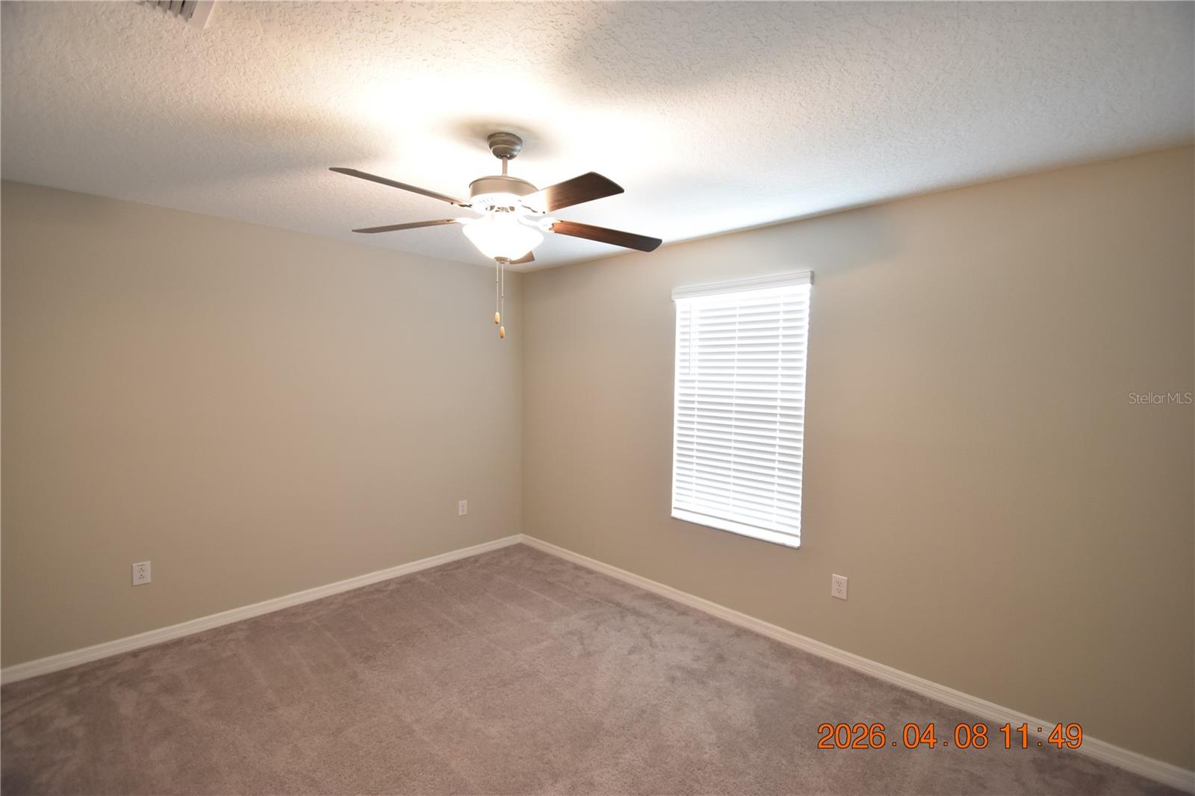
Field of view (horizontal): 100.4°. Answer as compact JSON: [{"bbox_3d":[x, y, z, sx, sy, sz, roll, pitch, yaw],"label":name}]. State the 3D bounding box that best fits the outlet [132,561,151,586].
[{"bbox_3d":[-2.520,0.971,2.754,0.007,0.117,0.072,4,4,43],"label":"outlet"}]

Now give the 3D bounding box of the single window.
[{"bbox_3d":[0.845,0.062,3.097,0.911,1.555,0.070,4,4,43],"label":"single window"}]

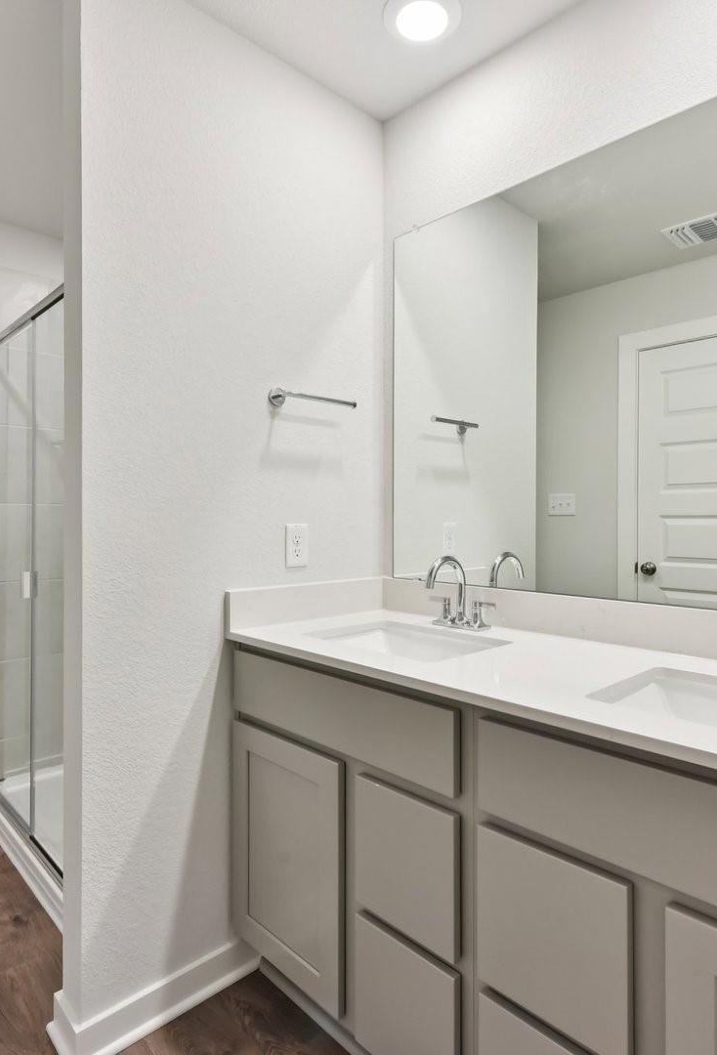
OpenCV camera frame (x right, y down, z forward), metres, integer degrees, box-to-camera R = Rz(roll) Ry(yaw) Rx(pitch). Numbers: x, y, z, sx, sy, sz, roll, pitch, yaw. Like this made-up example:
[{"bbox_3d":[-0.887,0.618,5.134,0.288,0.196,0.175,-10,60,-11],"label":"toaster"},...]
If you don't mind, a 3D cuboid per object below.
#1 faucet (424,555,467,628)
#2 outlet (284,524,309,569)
[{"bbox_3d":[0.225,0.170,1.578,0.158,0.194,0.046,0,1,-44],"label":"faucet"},{"bbox_3d":[-0.173,0.052,1.720,0.079,0.122,0.008,0,1,-44],"label":"outlet"}]

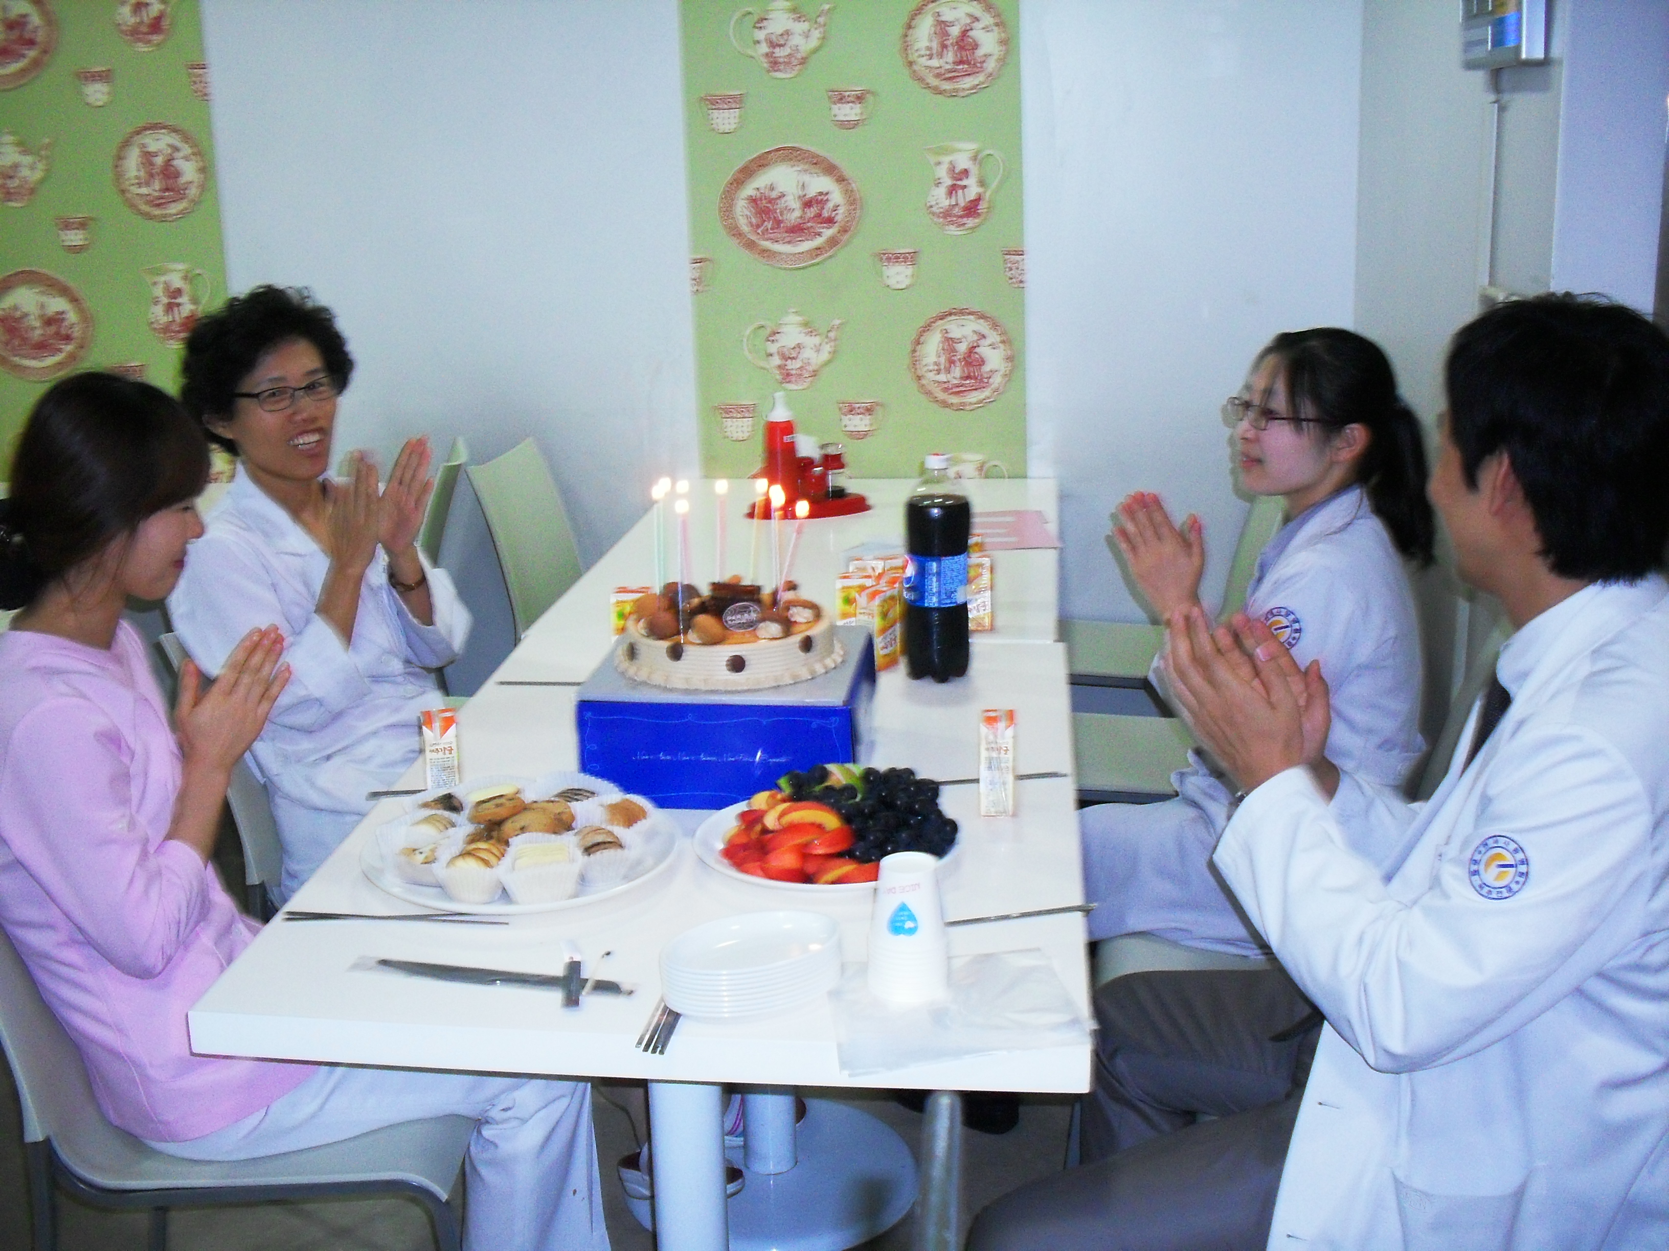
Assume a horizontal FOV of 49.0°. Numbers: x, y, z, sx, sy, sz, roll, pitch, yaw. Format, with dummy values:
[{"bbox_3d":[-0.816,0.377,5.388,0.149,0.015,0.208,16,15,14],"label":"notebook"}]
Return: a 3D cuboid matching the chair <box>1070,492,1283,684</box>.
[{"bbox_3d":[0.608,0.061,3.626,0.540,0.840,0.410,0,17,6],"label":"chair"}]

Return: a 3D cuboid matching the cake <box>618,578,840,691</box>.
[{"bbox_3d":[-0.126,-0.006,2.215,0.276,0.095,0.276,0,17,6],"label":"cake"}]

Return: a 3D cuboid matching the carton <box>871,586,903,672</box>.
[{"bbox_3d":[0.061,0.001,2.593,0.038,0.115,0.048,13,22,41],"label":"carton"}]

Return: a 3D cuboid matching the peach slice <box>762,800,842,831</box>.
[{"bbox_3d":[-0.034,0.204,1.930,0.083,0.042,0.042,-1,17,1],"label":"peach slice"}]

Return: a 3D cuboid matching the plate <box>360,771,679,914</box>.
[{"bbox_3d":[-0.336,0.228,1.963,0.336,0.062,0.336,-1,17,0],"label":"plate"}]

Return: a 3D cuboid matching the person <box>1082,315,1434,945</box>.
[{"bbox_3d":[0.448,0.209,2.481,0.720,1.220,0.470,-1,17,3],"label":"person"}]

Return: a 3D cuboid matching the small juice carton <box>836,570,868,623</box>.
[{"bbox_3d":[0.031,-0.020,2.669,0.050,0.112,0.039,0,17,4],"label":"small juice carton"}]

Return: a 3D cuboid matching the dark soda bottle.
[{"bbox_3d":[0.140,-0.079,2.512,0.088,0.312,0.088,-1,17,0],"label":"dark soda bottle"}]

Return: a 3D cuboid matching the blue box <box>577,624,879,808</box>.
[{"bbox_3d":[-0.122,0.108,2.225,0.314,0.130,0.290,0,17,5],"label":"blue box"}]

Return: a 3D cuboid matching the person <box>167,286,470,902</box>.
[{"bbox_3d":[-0.518,0.176,2.571,0.730,1.280,0.510,7,18,25],"label":"person"}]

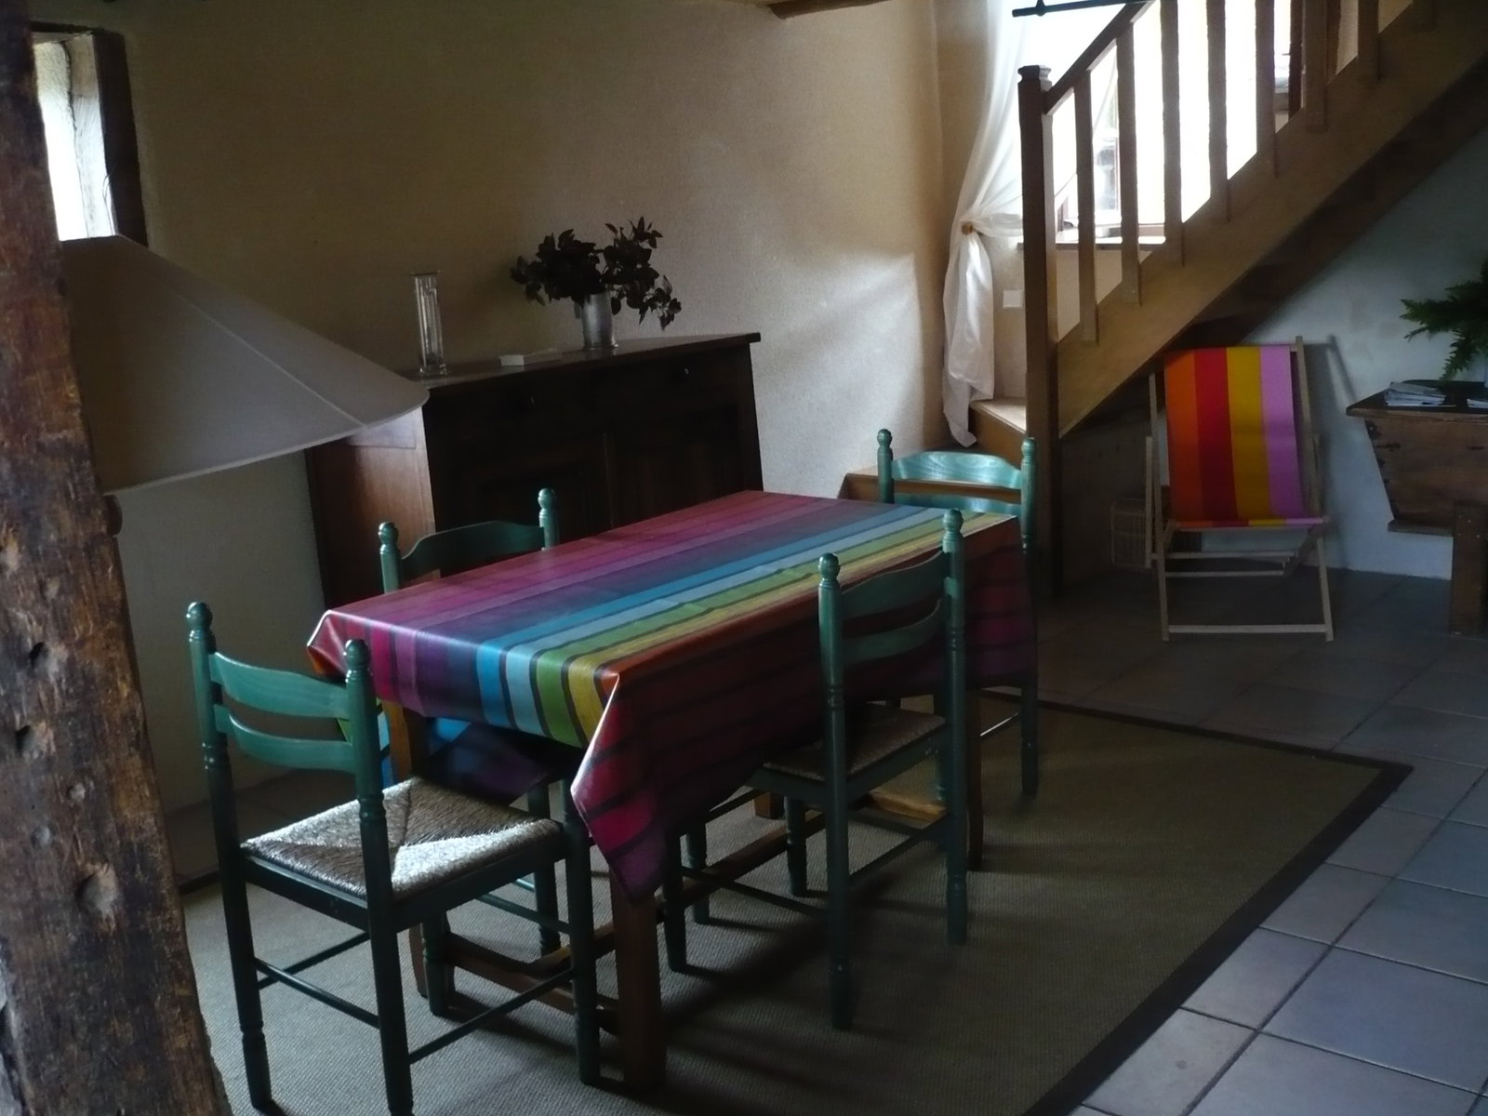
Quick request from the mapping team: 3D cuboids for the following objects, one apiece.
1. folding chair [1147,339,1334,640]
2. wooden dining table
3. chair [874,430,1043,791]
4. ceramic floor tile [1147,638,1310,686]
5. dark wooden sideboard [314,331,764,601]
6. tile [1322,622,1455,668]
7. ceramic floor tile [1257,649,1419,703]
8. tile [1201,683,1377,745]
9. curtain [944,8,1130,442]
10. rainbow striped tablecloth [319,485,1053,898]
[{"bbox_3d":[1.659,-0.262,5.082,0.541,0.869,0.862,-1,13,13],"label":"folding chair"},{"bbox_3d":[-0.066,0.378,3.010,0.755,0.769,1.246,7,17,40],"label":"wooden dining table"},{"bbox_3d":[0.398,0.170,3.546,0.427,0.872,0.434,7,17,40],"label":"chair"},{"bbox_3d":[1.458,0.315,4.587,0.356,0.012,0.356,7,17,40],"label":"ceramic floor tile"},{"bbox_3d":[-0.535,-0.067,4.459,0.548,1.047,1.331,7,17,40],"label":"dark wooden sideboard"},{"bbox_3d":[1.959,0.273,4.622,0.356,0.012,0.356,7,17,40],"label":"tile"},{"bbox_3d":[1.730,0.348,4.360,0.356,0.012,0.356,7,17,40],"label":"ceramic floor tile"},{"bbox_3d":[1.502,0.424,4.097,0.356,0.012,0.356,7,17,40],"label":"tile"},{"bbox_3d":[1.101,-1.335,5.978,0.854,1.851,0.142,7,17,40],"label":"curtain"},{"bbox_3d":[-0.079,0.188,2.966,0.783,0.385,1.264,7,17,40],"label":"rainbow striped tablecloth"}]

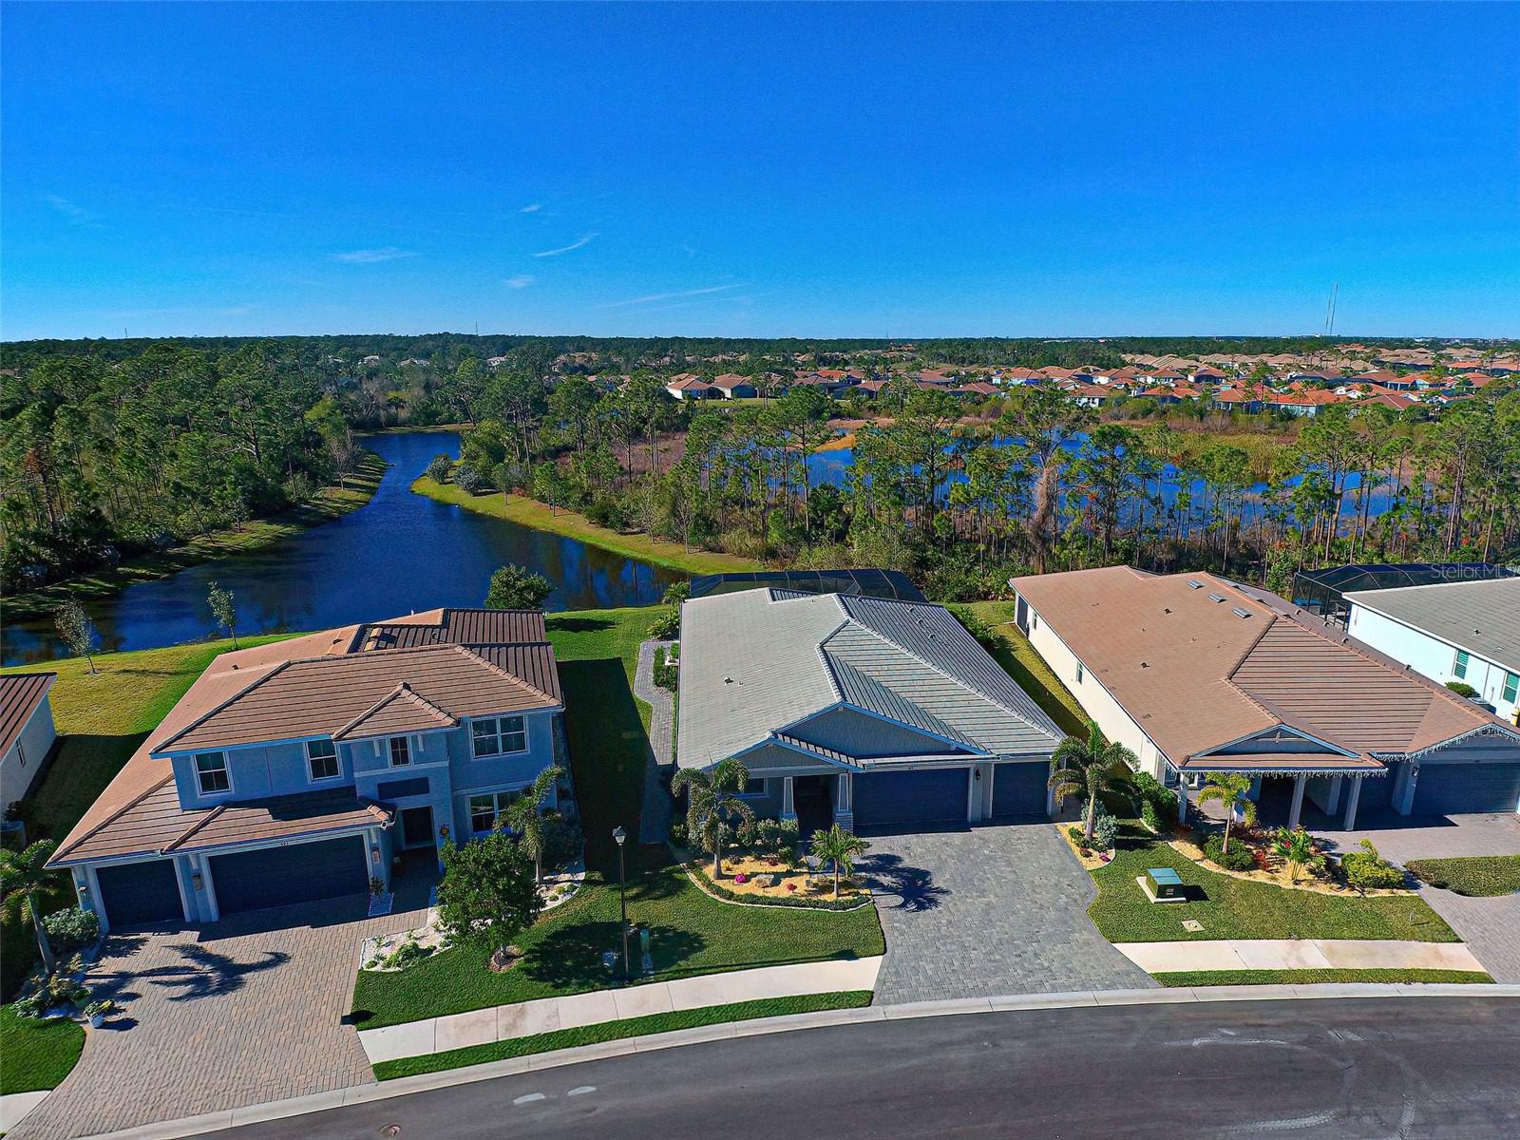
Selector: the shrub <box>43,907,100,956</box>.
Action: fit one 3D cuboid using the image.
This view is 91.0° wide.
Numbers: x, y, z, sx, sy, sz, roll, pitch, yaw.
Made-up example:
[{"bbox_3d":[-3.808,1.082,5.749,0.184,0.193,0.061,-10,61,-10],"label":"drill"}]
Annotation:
[{"bbox_3d":[-22.809,11.918,24.758,1.400,1.150,1.300,0,17,0],"label":"shrub"}]

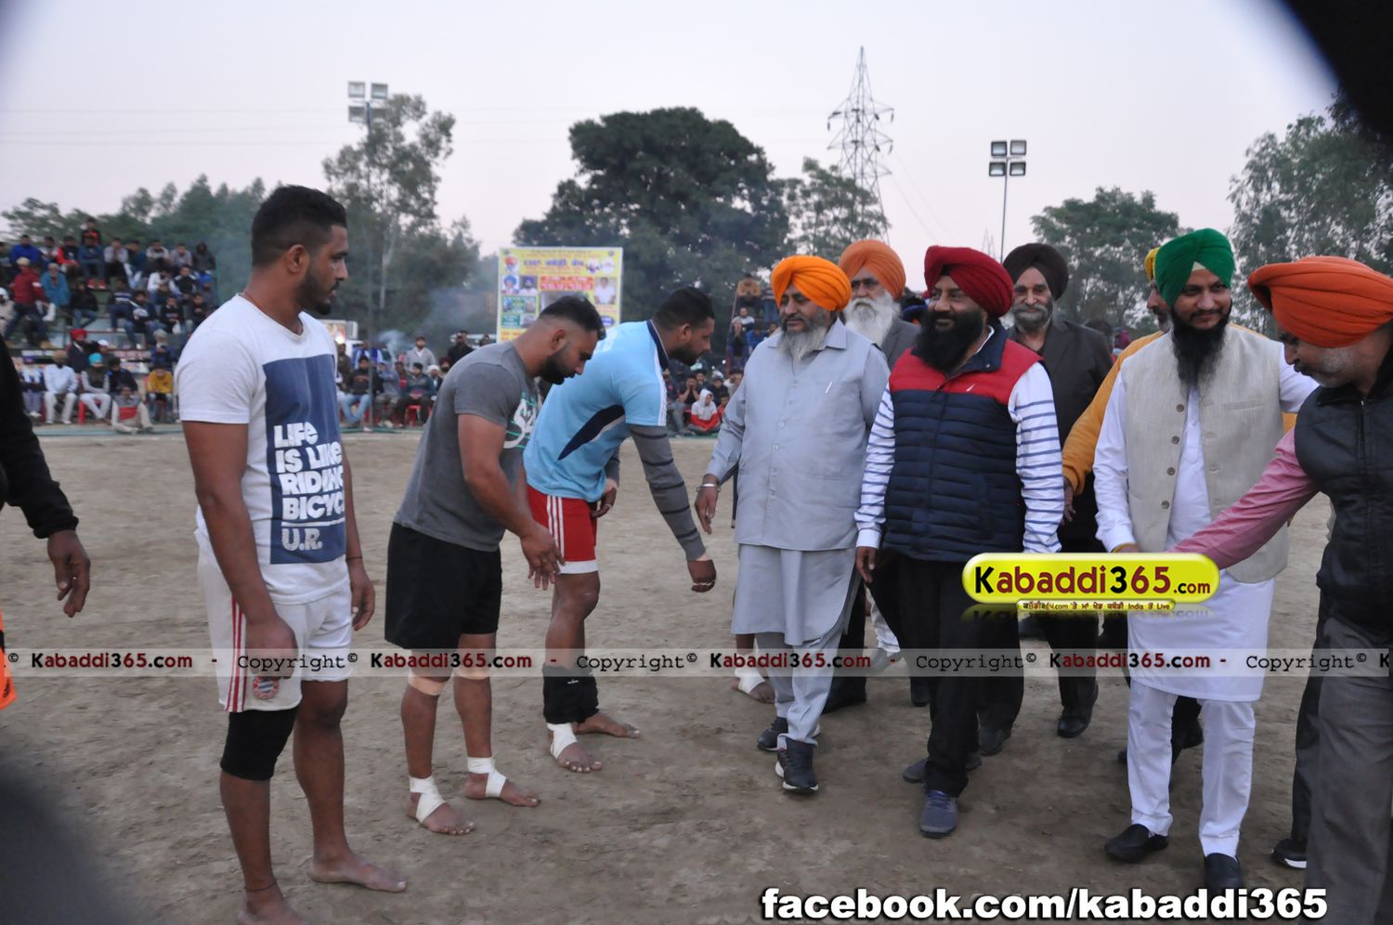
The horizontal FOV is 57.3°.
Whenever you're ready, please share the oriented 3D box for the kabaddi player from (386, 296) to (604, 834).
[{"bbox_3d":[-0.627,0.294,3.959,0.640,1.580,0.500,4,7,27],"label":"kabaddi player"}]

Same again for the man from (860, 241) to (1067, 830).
[{"bbox_3d":[0.835,0.208,4.050,0.610,1.760,0.480,4,7,28],"label":"man"}]

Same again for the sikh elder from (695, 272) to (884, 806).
[{"bbox_3d":[0.337,0.188,4.310,0.600,1.730,0.450,3,7,20],"label":"sikh elder"}]

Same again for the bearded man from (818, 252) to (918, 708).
[{"bbox_3d":[0.690,0.063,5.040,0.600,1.820,0.440,3,7,19],"label":"bearded man"}]

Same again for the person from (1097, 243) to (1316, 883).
[{"bbox_3d":[1.441,0.245,3.652,0.600,1.790,0.430,5,8,33],"label":"person"}]

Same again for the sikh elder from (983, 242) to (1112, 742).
[{"bbox_3d":[1.246,0.124,4.644,0.580,1.800,0.440,4,7,25],"label":"sikh elder"}]

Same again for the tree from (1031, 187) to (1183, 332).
[{"bbox_3d":[19.433,-7.941,60.389,7.580,10.110,7.170,1,4,0],"label":"tree"}]

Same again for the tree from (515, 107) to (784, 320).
[{"bbox_3d":[-2.184,-9.680,58.501,12.470,13.000,11.630,1,4,0],"label":"tree"}]

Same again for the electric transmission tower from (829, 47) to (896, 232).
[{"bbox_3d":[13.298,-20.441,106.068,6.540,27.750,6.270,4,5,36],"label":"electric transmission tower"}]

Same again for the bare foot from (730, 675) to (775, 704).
[{"bbox_3d":[0.230,0.906,5.237,0.100,0.090,0.260,-5,9,-41],"label":"bare foot"}]

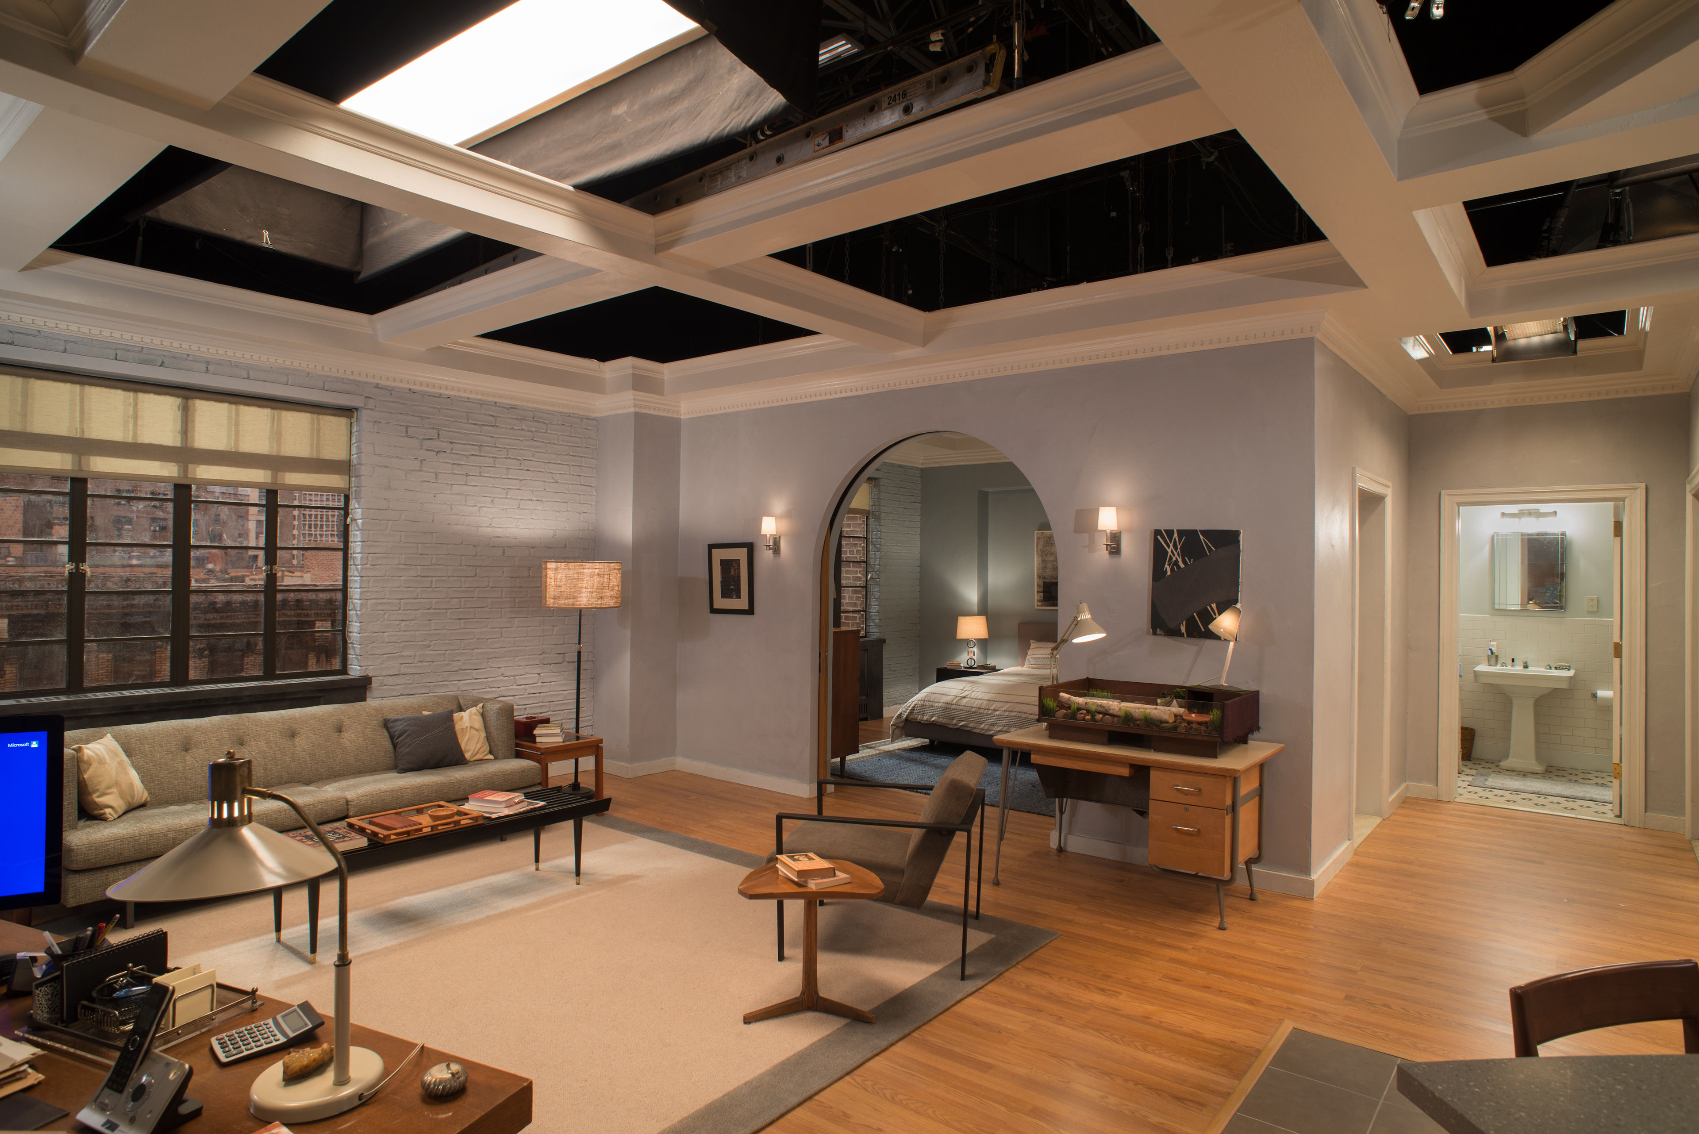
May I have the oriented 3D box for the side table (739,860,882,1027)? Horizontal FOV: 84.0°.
[{"bbox_3d":[-0.152,1.399,3.583,0.540,0.465,0.440,0,0,0],"label":"side table"}]

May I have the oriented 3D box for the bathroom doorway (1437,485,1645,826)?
[{"bbox_3d":[4.675,0.562,6.410,1.125,2.193,0.148,0,0,38],"label":"bathroom doorway"}]

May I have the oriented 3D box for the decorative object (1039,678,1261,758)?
[{"bbox_3d":[1.497,0.748,4.761,0.918,0.276,0.574,0,0,38],"label":"decorative object"}]

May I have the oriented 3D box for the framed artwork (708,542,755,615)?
[{"bbox_3d":[-0.854,0.086,6.906,0.448,0.521,0.028,0,0,37],"label":"framed artwork"}]

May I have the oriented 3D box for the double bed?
[{"bbox_3d":[1.767,1.104,8.645,1.720,1.000,2.270,0,0,37],"label":"double bed"}]

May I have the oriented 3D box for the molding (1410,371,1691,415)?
[{"bbox_3d":[4.520,-1.131,6.182,1.479,0.115,0.085,0,0,38],"label":"molding"}]

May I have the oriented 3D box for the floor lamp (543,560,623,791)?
[{"bbox_3d":[-1.885,0.756,6.589,0.545,1.600,0.545,0,0,37],"label":"floor lamp"}]

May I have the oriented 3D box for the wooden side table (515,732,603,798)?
[{"bbox_3d":[-1.975,1.366,6.173,0.615,0.495,0.443,0,0,38],"label":"wooden side table"}]

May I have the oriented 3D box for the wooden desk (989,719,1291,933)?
[{"bbox_3d":[1.410,1.221,4.618,1.153,0.727,0.845,0,0,37],"label":"wooden desk"}]

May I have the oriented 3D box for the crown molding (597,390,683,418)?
[{"bbox_3d":[-1.623,-1.201,7.211,0.485,0.115,0.476,0,0,37],"label":"crown molding"}]

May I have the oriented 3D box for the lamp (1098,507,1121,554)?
[{"bbox_3d":[1.438,-0.199,5.224,0.120,0.258,0.154,0,0,38],"label":"lamp"}]

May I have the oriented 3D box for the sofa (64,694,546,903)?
[{"bbox_3d":[-2.895,1.220,5.093,0.902,0.779,2.280,0,0,38],"label":"sofa"}]

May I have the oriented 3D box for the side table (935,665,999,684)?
[{"bbox_3d":[1.355,1.381,10.472,0.667,0.492,0.377,0,0,38],"label":"side table"}]

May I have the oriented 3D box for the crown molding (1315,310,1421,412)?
[{"bbox_3d":[3.221,-1.188,5.740,0.074,0.125,2.977,0,0,38],"label":"crown molding"}]

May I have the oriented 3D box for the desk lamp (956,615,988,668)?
[{"bbox_3d":[1.275,0.781,9.750,0.330,0.550,0.330,0,0,37],"label":"desk lamp"}]

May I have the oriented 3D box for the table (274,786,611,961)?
[{"bbox_3d":[-1.927,1.414,4.448,0.425,0.407,1.648,0,0,38],"label":"table"}]

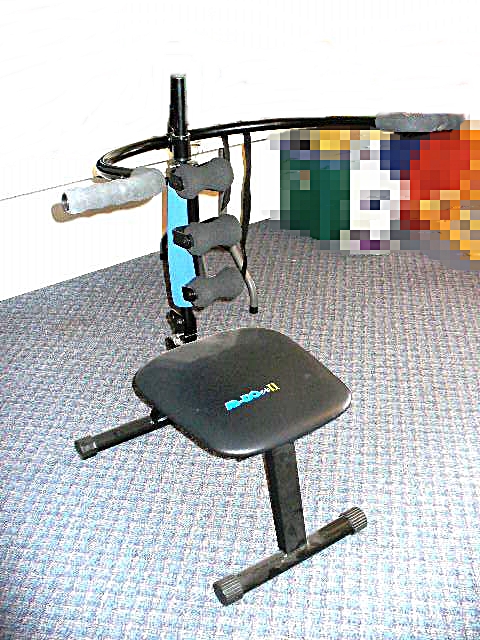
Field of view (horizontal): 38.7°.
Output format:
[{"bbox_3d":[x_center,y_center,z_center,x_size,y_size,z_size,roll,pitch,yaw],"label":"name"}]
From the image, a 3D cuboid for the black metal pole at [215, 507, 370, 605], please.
[{"bbox_3d":[0.141,0.583,1.718,0.447,0.061,0.060,-16,33,-29],"label":"black metal pole"}]

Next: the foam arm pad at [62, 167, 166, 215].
[{"bbox_3d":[-0.216,-0.224,1.178,0.184,0.044,0.053,-18,34,-32],"label":"foam arm pad"}]

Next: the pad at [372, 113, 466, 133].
[{"bbox_3d":[0.397,-0.436,1.504,0.210,0.043,0.045,-3,29,-11],"label":"pad"}]

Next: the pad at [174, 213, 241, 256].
[{"bbox_3d":[-0.068,-0.202,1.632,0.136,0.078,0.078,-17,33,-29],"label":"pad"}]

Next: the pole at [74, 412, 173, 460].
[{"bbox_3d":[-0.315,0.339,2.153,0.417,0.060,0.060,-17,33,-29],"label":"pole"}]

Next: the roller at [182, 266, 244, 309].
[{"bbox_3d":[-0.060,-0.080,1.681,0.136,0.080,0.078,-17,33,-29],"label":"roller"}]

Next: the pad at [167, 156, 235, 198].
[{"bbox_3d":[-0.085,-0.330,1.596,0.136,0.078,0.078,-17,33,-29],"label":"pad"}]

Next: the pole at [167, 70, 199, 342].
[{"bbox_3d":[-0.147,-0.243,1.745,0.053,0.723,0.063,-17,33,-29],"label":"pole"}]

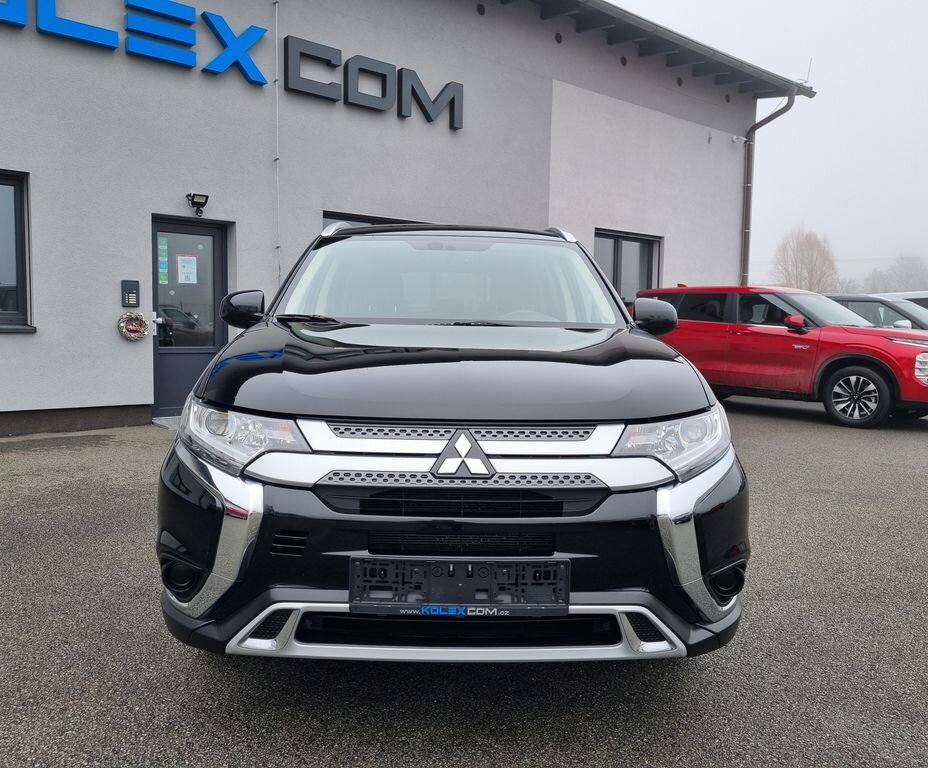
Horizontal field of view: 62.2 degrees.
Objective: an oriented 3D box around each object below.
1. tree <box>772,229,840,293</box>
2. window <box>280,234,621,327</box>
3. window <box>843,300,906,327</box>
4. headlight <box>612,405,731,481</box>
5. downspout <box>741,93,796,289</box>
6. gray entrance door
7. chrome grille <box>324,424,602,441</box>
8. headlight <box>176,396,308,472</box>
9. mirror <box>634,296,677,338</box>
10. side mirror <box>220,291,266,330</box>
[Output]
[{"bbox_3d":[23.083,-6.518,52.314,4.500,8.018,4.500,1,4,0],"label":"tree"},{"bbox_3d":[-0.067,-0.489,3.530,1.480,0.220,0.960,1,34,-2],"label":"window"},{"bbox_3d":[6.414,-1.083,11.987,0.130,0.400,0.980,-3,6,-39],"label":"window"},{"bbox_3d":[0.597,0.159,2.170,0.450,0.190,0.420,1,4,-2],"label":"headlight"},{"bbox_3d":[5.982,-2.766,15.307,0.130,5.700,0.980,-3,6,-39],"label":"downspout"},{"bbox_3d":[-3.196,-0.760,8.923,0.950,2.220,0.100,-3,6,-39],"label":"gray entrance door"},{"bbox_3d":[-0.006,0.120,1.900,0.670,0.050,0.070,1,4,-2],"label":"chrome grille"},{"bbox_3d":[-0.616,0.141,2.150,0.450,0.190,0.420,1,4,-2],"label":"headlight"},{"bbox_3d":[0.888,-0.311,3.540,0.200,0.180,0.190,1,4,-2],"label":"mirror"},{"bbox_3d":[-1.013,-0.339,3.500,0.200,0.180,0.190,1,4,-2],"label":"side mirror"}]

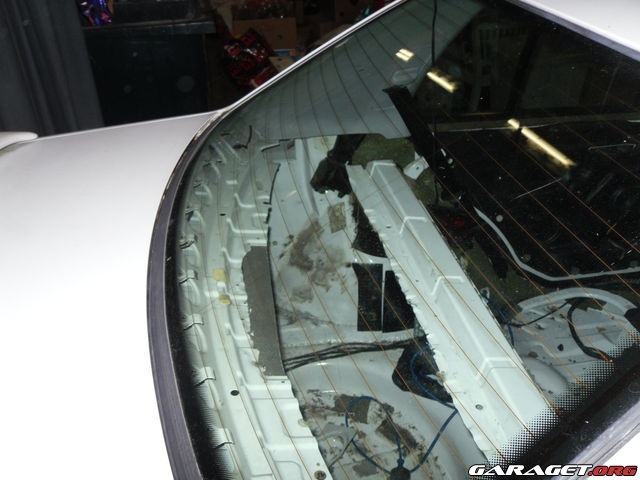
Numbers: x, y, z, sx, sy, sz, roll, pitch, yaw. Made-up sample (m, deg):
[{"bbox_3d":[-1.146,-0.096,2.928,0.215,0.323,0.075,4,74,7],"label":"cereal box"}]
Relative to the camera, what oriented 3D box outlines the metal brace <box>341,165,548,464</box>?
[{"bbox_3d":[0.237,0.083,1.363,0.148,0.057,1.005,-6,34,-9],"label":"metal brace"}]

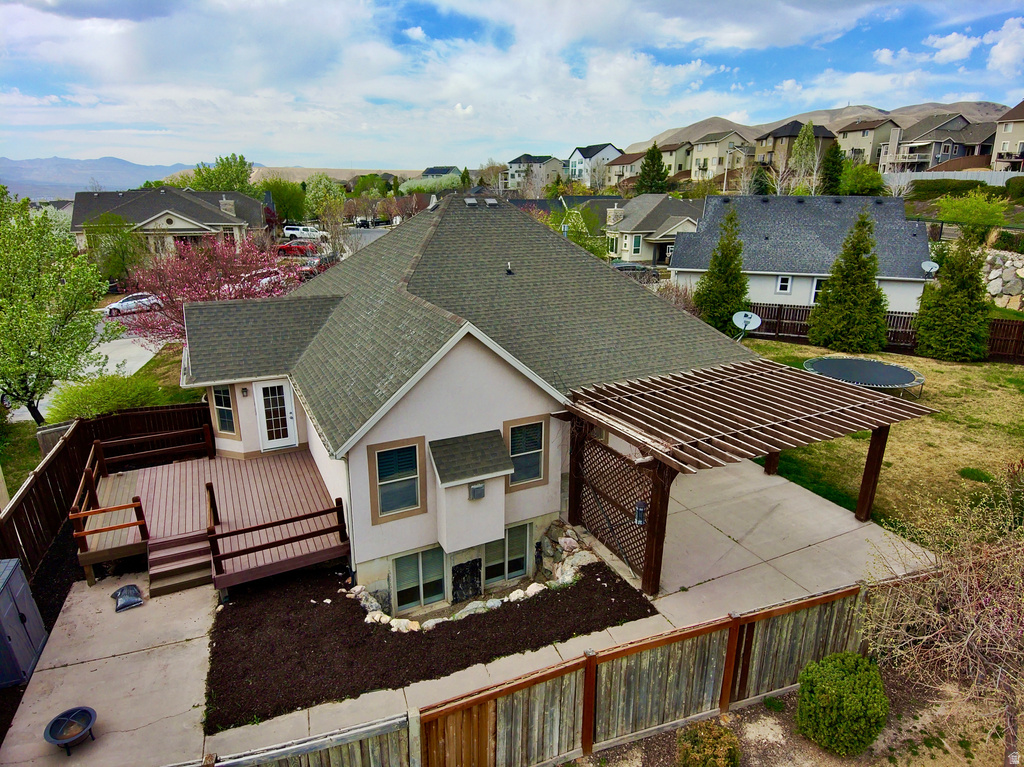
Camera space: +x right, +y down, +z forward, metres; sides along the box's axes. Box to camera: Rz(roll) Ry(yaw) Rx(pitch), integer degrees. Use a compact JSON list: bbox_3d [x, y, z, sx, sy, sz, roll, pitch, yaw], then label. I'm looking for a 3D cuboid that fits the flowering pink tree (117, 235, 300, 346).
[{"bbox_3d":[-13.885,-3.891,28.500,7.100,5.600,6.600,-8,20,-24],"label":"flowering pink tree"}]

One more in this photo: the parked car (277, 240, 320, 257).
[{"bbox_3d":[-21.955,-13.922,63.700,4.550,1.620,1.850,1,18,4],"label":"parked car"}]

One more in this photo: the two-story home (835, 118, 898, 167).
[{"bbox_3d":[68.162,-45.014,117.289,9.500,8.400,9.500,-4,18,-14],"label":"two-story home"}]

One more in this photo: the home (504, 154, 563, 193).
[{"bbox_3d":[6.826,-68.496,201.433,13.500,11.200,12.000,9,19,27],"label":"home"}]

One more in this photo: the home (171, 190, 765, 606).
[{"bbox_3d":[-1.995,-1.201,19.438,14.900,9.000,14.300,-8,20,-25],"label":"home"}]

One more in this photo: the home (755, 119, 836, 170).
[{"bbox_3d":[56.107,-46.835,122.636,11.500,10.200,9.500,-6,18,-19],"label":"home"}]

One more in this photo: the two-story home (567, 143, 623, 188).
[{"bbox_3d":[21.652,-56.657,161.000,10.800,11.000,11.300,-7,19,-20],"label":"two-story home"}]

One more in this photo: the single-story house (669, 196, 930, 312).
[{"bbox_3d":[19.185,-9.399,43.756,14.910,7.450,13.200,6,18,16],"label":"single-story house"}]

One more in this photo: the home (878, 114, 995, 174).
[{"bbox_3d":[74.187,-41.780,107.877,12.000,9.600,13.500,-4,18,-14],"label":"home"}]

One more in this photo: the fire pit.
[{"bbox_3d":[-6.521,5.222,9.225,0.660,0.410,0.660,-12,22,-33],"label":"fire pit"}]

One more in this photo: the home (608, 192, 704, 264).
[{"bbox_3d":[17.462,-18.425,72.785,14.500,7.400,11.500,-9,20,-27],"label":"home"}]

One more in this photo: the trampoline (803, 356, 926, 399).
[{"bbox_3d":[14.157,-0.133,25.224,4.350,0.800,4.350,10,20,29],"label":"trampoline"}]

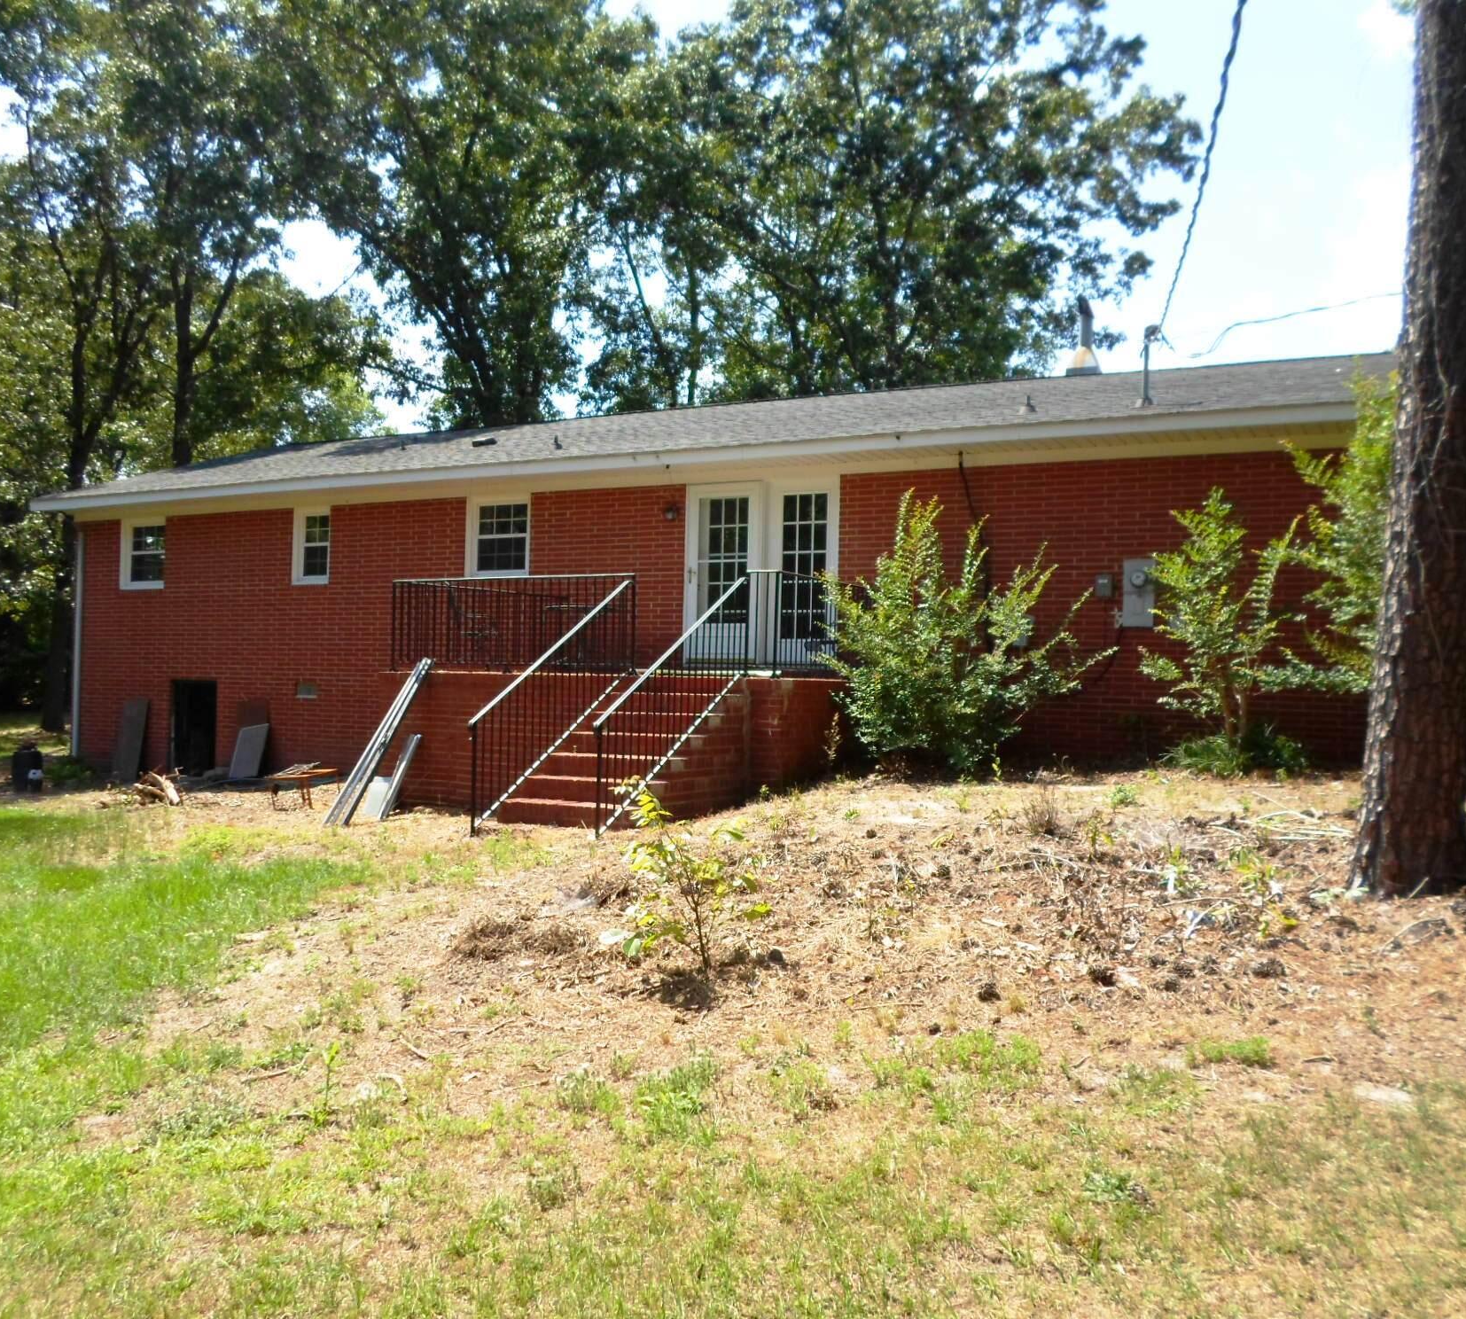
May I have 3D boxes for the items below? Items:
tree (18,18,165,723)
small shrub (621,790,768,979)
[{"bbox_3d":[-13.700,-5.900,27.100,3.500,14.900,3.600,1,-1,0],"label":"tree"},{"bbox_3d":[-0.177,1.030,5.850,0.690,0.860,0.650,1,-1,0],"label":"small shrub"}]

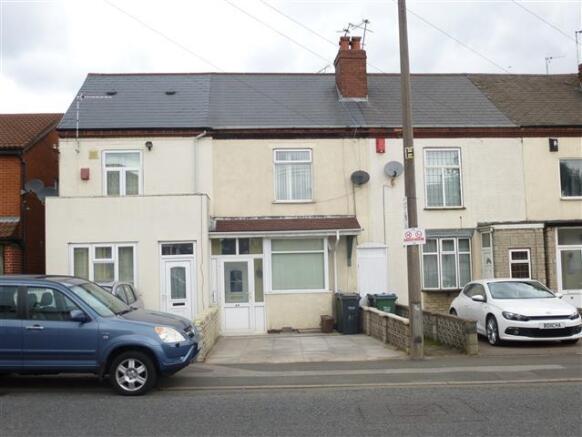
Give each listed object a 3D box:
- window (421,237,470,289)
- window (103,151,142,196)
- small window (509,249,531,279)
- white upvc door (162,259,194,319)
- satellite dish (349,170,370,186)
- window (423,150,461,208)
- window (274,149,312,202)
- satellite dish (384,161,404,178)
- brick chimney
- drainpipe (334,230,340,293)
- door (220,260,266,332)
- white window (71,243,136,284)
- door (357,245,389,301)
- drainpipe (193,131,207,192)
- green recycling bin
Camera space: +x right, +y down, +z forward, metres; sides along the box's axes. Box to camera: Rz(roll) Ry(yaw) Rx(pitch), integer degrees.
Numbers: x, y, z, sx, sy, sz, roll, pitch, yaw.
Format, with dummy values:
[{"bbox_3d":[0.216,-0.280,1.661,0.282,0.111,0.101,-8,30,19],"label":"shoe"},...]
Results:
[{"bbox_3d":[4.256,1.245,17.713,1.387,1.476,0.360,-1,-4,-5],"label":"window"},{"bbox_3d":[-4.549,-1.152,17.286,1.079,1.370,0.100,-1,-4,-5],"label":"window"},{"bbox_3d":[6.247,1.300,17.474,0.604,0.919,0.100,-1,-4,-5],"label":"small window"},{"bbox_3d":[-2.890,2.013,16.442,0.812,1.990,0.100,-1,-4,-5],"label":"white upvc door"},{"bbox_3d":[1.942,-1.131,17.857,0.510,0.430,0.420,-2,-4,5],"label":"satellite dish"},{"bbox_3d":[4.390,-1.159,18.399,1.101,1.736,0.100,-1,-4,-5],"label":"window"},{"bbox_3d":[0.069,-1.214,18.035,1.075,1.509,0.100,-1,-4,-5],"label":"window"},{"bbox_3d":[2.825,-1.320,17.728,0.554,0.470,0.350,-2,-4,3],"label":"satellite dish"},{"bbox_3d":[1.886,-4.668,20.130,0.845,2.142,1.120,-1,-4,-5],"label":"brick chimney"},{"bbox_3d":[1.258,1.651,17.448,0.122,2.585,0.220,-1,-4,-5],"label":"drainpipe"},{"bbox_3d":[-1.265,2.084,17.129,1.213,2.047,0.100,-1,-4,-5],"label":"door"},{"bbox_3d":[-4.619,1.238,15.858,1.609,1.233,0.100,-1,-4,-5],"label":"white window"},{"bbox_3d":[2.264,1.874,17.683,0.855,2.250,0.100,-1,-4,-5],"label":"door"},{"bbox_3d":[-2.453,-1.420,17.351,0.343,1.895,0.180,-1,-4,-5],"label":"drainpipe"},{"bbox_3d":[2.465,2.528,16.932,0.580,1.070,0.740,-1,-4,-5],"label":"green recycling bin"}]

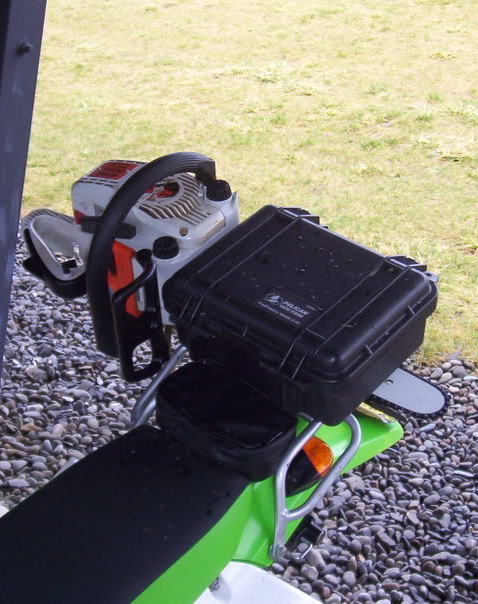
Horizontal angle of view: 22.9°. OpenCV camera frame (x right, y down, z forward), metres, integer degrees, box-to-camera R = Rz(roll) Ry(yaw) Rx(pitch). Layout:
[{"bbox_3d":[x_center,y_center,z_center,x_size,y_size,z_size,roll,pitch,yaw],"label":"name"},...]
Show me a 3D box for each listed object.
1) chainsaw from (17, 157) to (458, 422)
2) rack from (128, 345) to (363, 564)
[{"bbox_3d":[-0.029,-0.020,1.581,0.655,0.230,0.277,27,49,32],"label":"chainsaw"},{"bbox_3d":[0.046,0.151,1.571,0.240,0.160,0.297,27,49,32],"label":"rack"}]

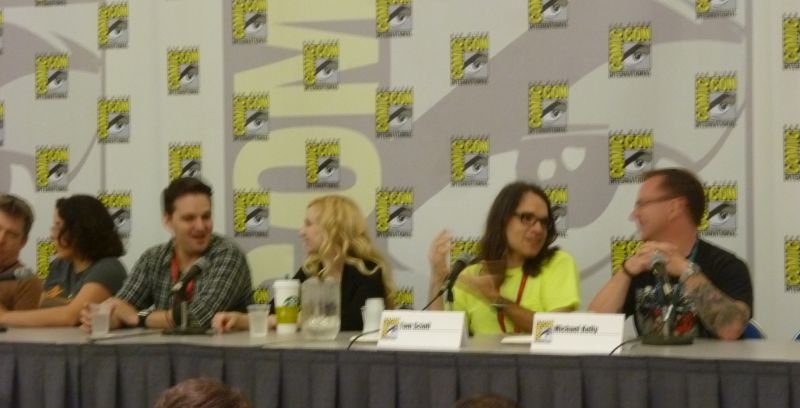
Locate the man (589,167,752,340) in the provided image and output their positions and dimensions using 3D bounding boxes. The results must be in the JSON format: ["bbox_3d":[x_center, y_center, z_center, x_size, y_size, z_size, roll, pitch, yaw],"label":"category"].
[{"bbox_3d":[0.874,0.527,6.380,0.540,1.280,0.720,-1,0,29],"label":"man"}]

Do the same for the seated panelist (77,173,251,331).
[{"bbox_3d":[-0.797,0.545,7.130,0.600,1.280,0.750,0,0,12],"label":"seated panelist"}]

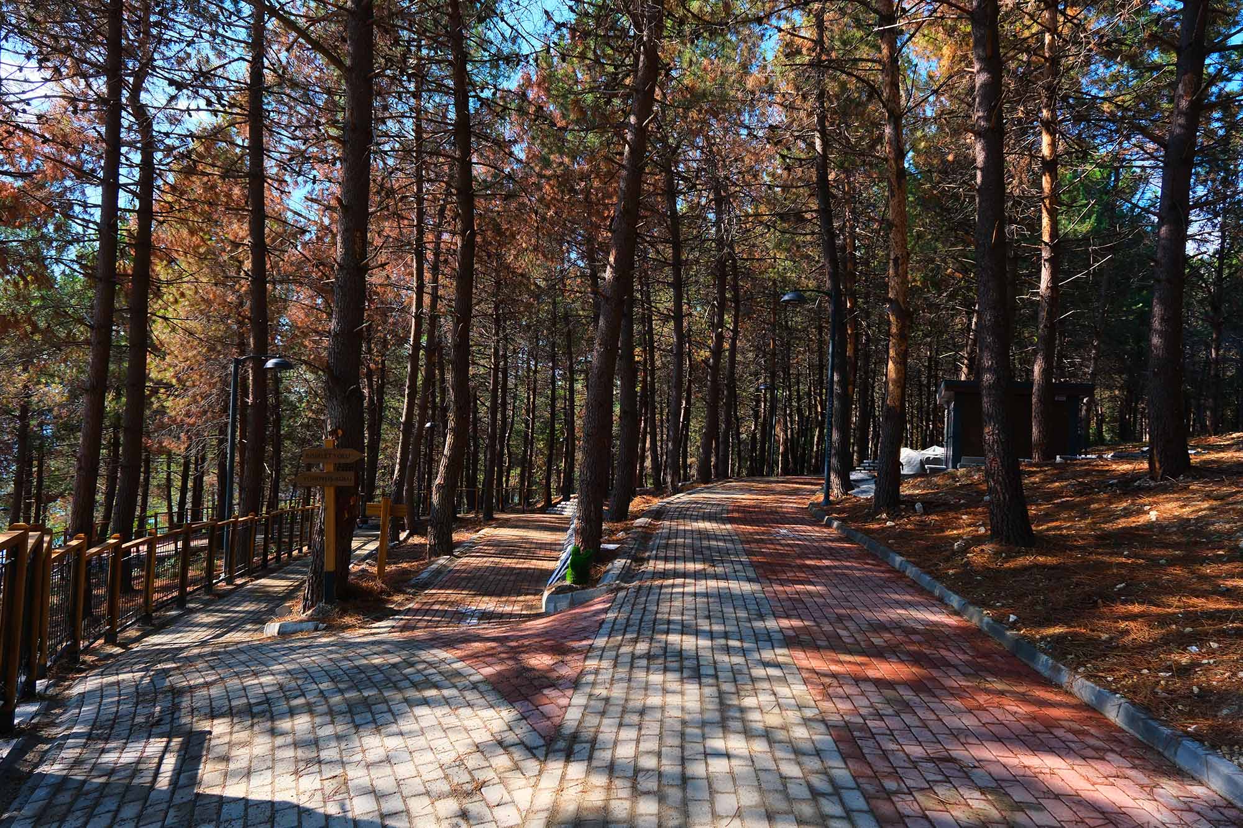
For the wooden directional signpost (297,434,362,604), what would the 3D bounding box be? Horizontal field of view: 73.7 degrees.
[{"bbox_3d":[-2.624,0.965,7.450,0.540,1.475,0.120,0,-1,-10],"label":"wooden directional signpost"}]

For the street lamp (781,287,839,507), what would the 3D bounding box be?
[{"bbox_3d":[3.325,-0.311,15.033,1.050,3.900,0.460,2,-1,11],"label":"street lamp"}]

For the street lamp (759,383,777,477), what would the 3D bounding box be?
[{"bbox_3d":[5.676,0.780,32.759,1.050,3.900,0.460,3,-2,-41],"label":"street lamp"}]

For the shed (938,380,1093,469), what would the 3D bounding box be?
[{"bbox_3d":[11.651,0.462,24.872,4.000,2.680,2.700,2,-1,17],"label":"shed"}]

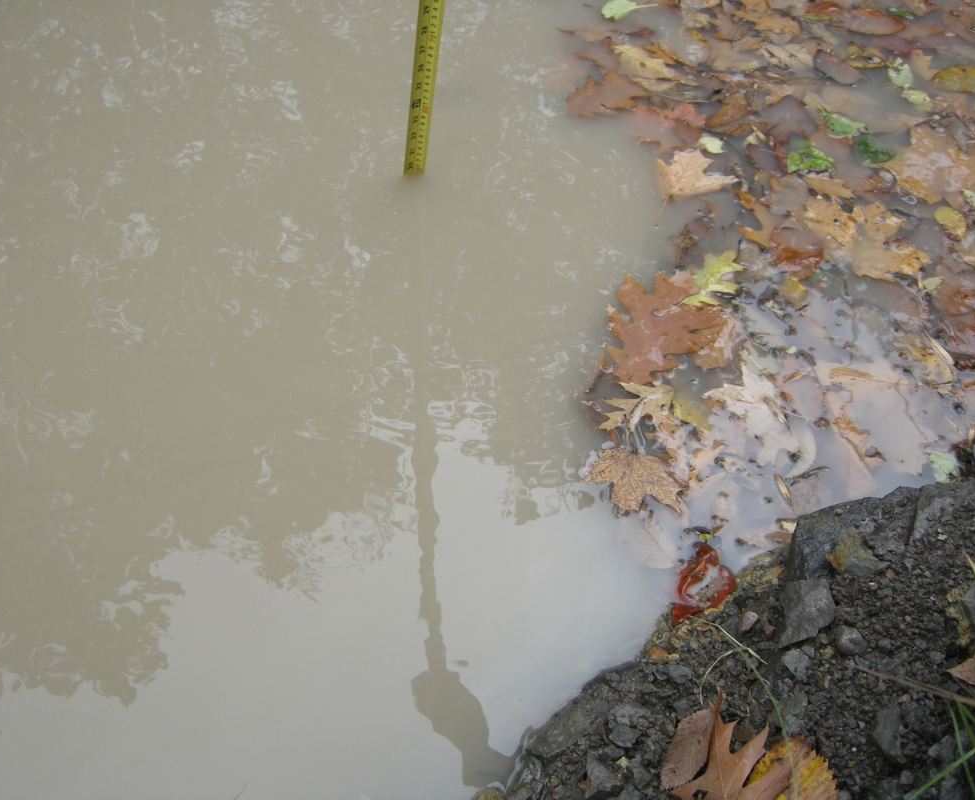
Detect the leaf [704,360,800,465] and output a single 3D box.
[{"bbox_3d":[0.260,0.012,1.124,0.073,0.015,0.117,-22,58,-19],"label":"leaf"}]

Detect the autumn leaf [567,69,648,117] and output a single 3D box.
[{"bbox_3d":[0.135,-0.362,1.405,0.105,0.012,0.072,-31,62,-24],"label":"autumn leaf"}]

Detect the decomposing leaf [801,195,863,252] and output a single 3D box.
[{"bbox_3d":[0.381,-0.193,1.288,0.058,0.014,0.083,-7,54,-10],"label":"decomposing leaf"}]

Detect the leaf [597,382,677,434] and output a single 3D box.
[{"bbox_3d":[0.143,0.009,1.113,0.074,0.018,0.061,6,53,0],"label":"leaf"}]

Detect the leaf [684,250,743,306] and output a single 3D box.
[{"bbox_3d":[0.242,-0.126,1.226,0.045,0.014,0.098,23,55,12],"label":"leaf"}]

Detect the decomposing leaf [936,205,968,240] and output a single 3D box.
[{"bbox_3d":[0.518,-0.197,1.302,0.029,0.010,0.052,-13,55,-14],"label":"decomposing leaf"}]

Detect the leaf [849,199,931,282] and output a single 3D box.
[{"bbox_3d":[0.443,-0.175,1.293,0.085,0.015,0.120,2,54,-3],"label":"leaf"}]

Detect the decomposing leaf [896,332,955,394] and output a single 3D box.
[{"bbox_3d":[0.446,-0.040,1.194,0.046,0.010,0.072,-6,55,-9],"label":"decomposing leaf"}]

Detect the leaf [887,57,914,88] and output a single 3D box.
[{"bbox_3d":[0.515,-0.408,1.461,0.032,0.010,0.061,2,53,-3],"label":"leaf"}]

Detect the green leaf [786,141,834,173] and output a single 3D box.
[{"bbox_3d":[0.373,-0.284,1.368,0.060,0.015,0.051,-5,54,-8],"label":"green leaf"}]

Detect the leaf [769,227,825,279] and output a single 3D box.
[{"bbox_3d":[0.332,-0.160,1.259,0.064,0.015,0.065,33,57,19],"label":"leaf"}]

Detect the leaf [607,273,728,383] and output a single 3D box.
[{"bbox_3d":[0.174,-0.072,1.195,0.113,0.015,0.148,23,55,12],"label":"leaf"}]

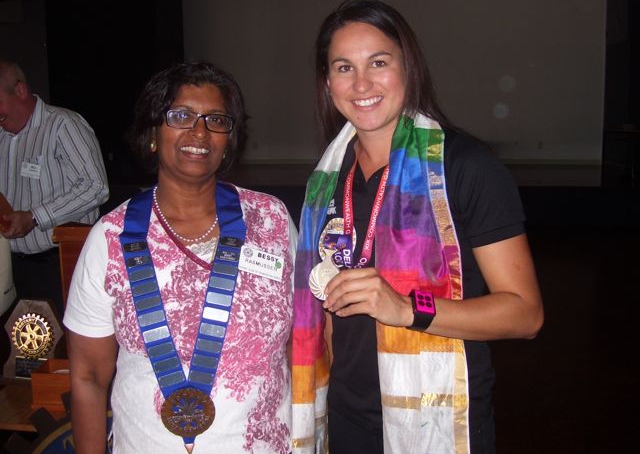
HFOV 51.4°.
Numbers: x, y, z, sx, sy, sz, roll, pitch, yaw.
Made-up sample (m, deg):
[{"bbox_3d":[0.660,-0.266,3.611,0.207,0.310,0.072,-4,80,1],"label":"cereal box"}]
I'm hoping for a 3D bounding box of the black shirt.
[{"bbox_3d":[0.158,0.080,1.275,0.460,0.570,0.270,0,6,25],"label":"black shirt"}]

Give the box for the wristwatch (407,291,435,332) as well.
[{"bbox_3d":[0.164,0.138,1.120,0.042,0.064,0.056,10,-26,-24],"label":"wristwatch"}]

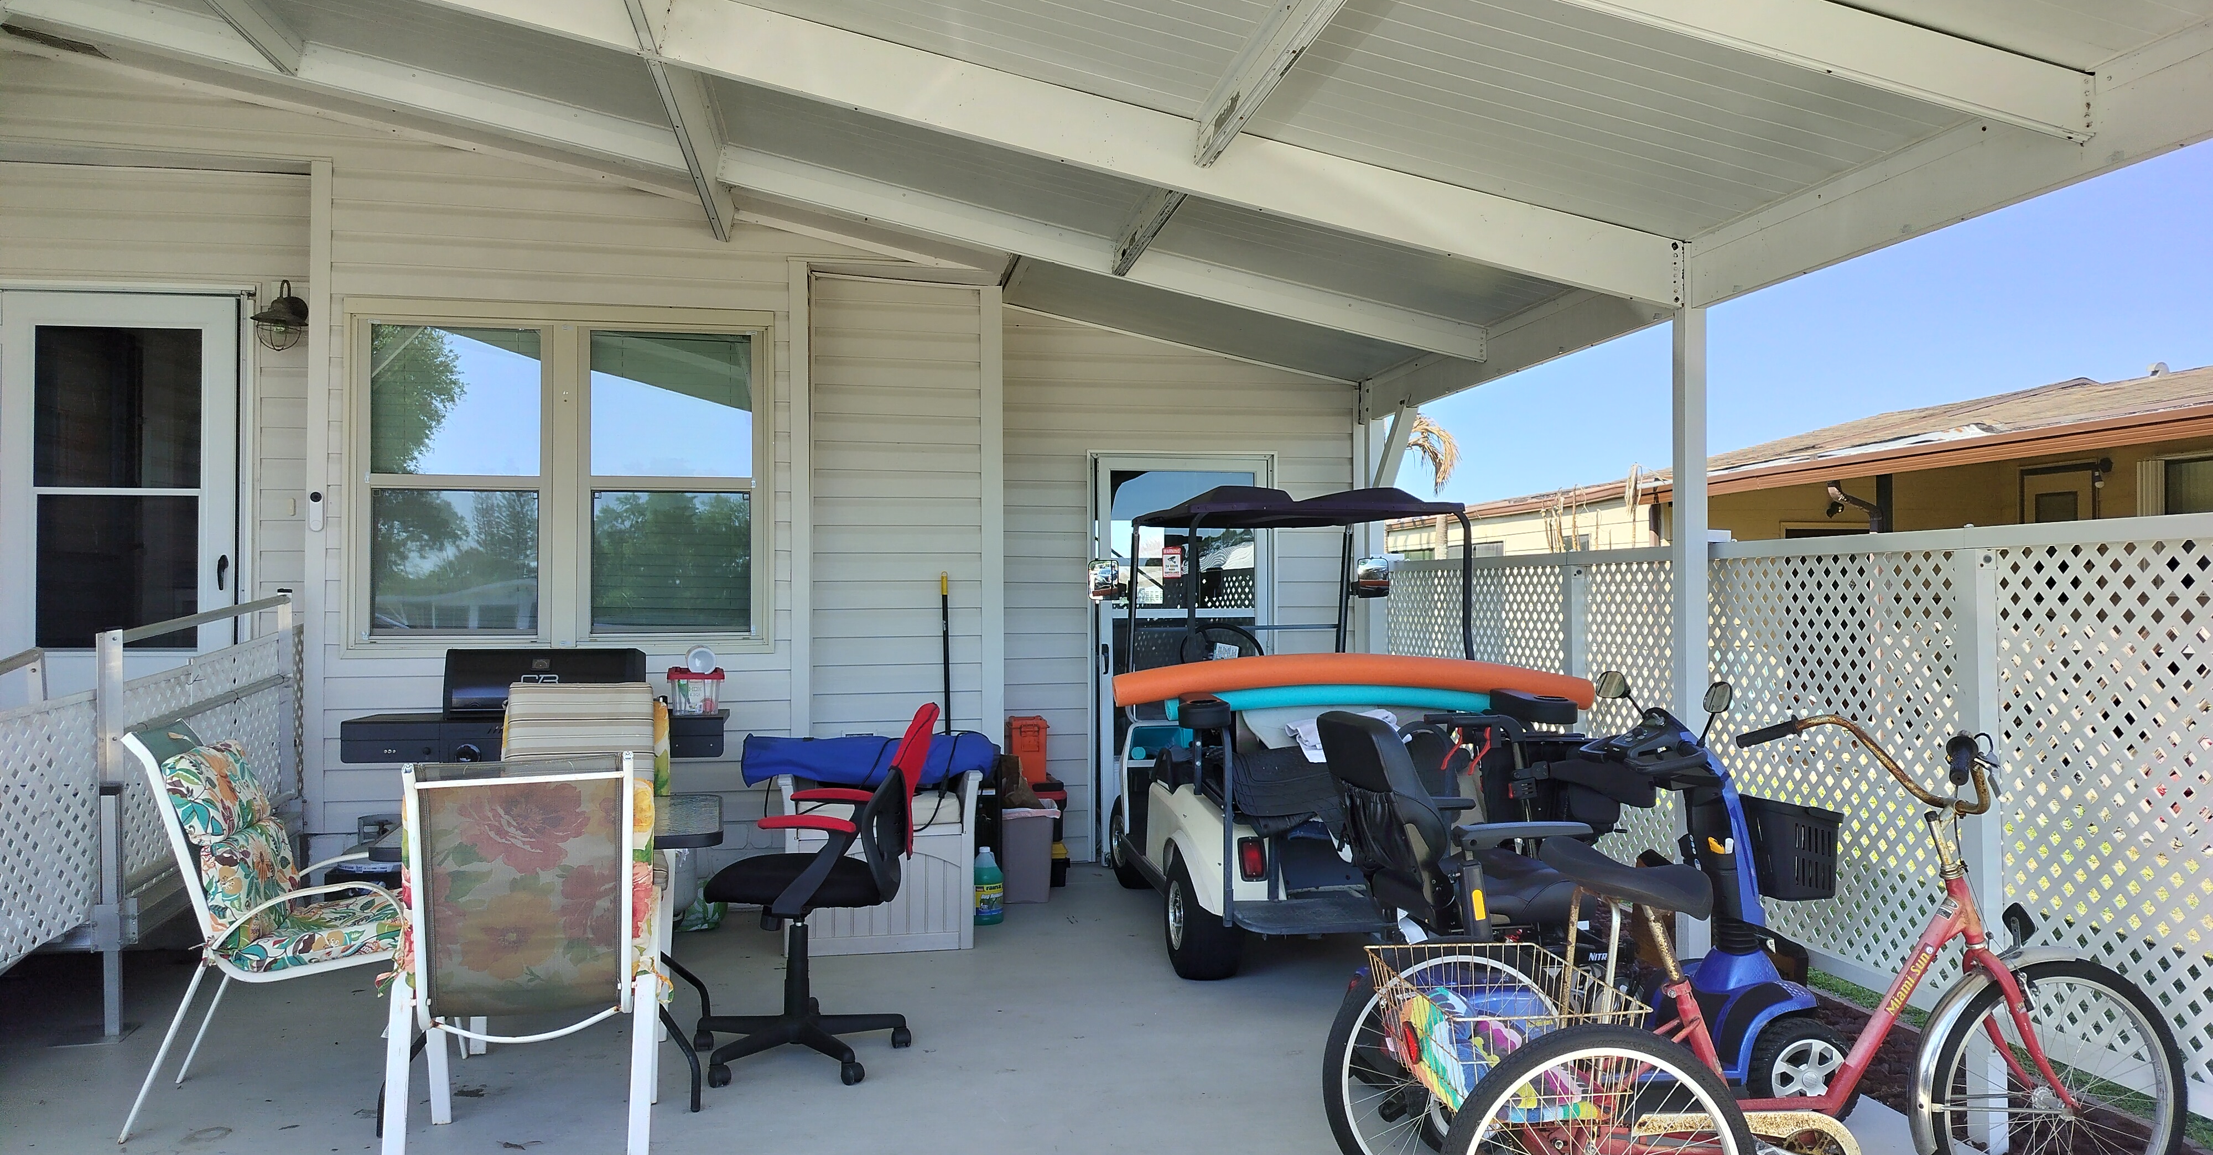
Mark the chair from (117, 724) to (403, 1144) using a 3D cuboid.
[{"bbox_3d":[-2.152,0.897,4.138,0.770,1.005,0.580,0,-1,-17],"label":"chair"}]

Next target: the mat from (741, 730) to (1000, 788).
[{"bbox_3d":[-0.921,0.694,6.023,1.000,0.190,0.190,0,-1,-9],"label":"mat"}]

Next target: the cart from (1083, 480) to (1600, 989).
[{"bbox_3d":[0.722,0.536,6.099,1.280,1.780,2.660,0,-1,-6],"label":"cart"}]

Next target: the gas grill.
[{"bbox_3d":[-2.118,0.845,5.812,1.330,1.150,0.580,0,-1,-9],"label":"gas grill"}]

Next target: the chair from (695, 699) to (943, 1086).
[{"bbox_3d":[-0.859,0.885,4.479,0.700,1.040,0.650,0,-1,-3],"label":"chair"}]

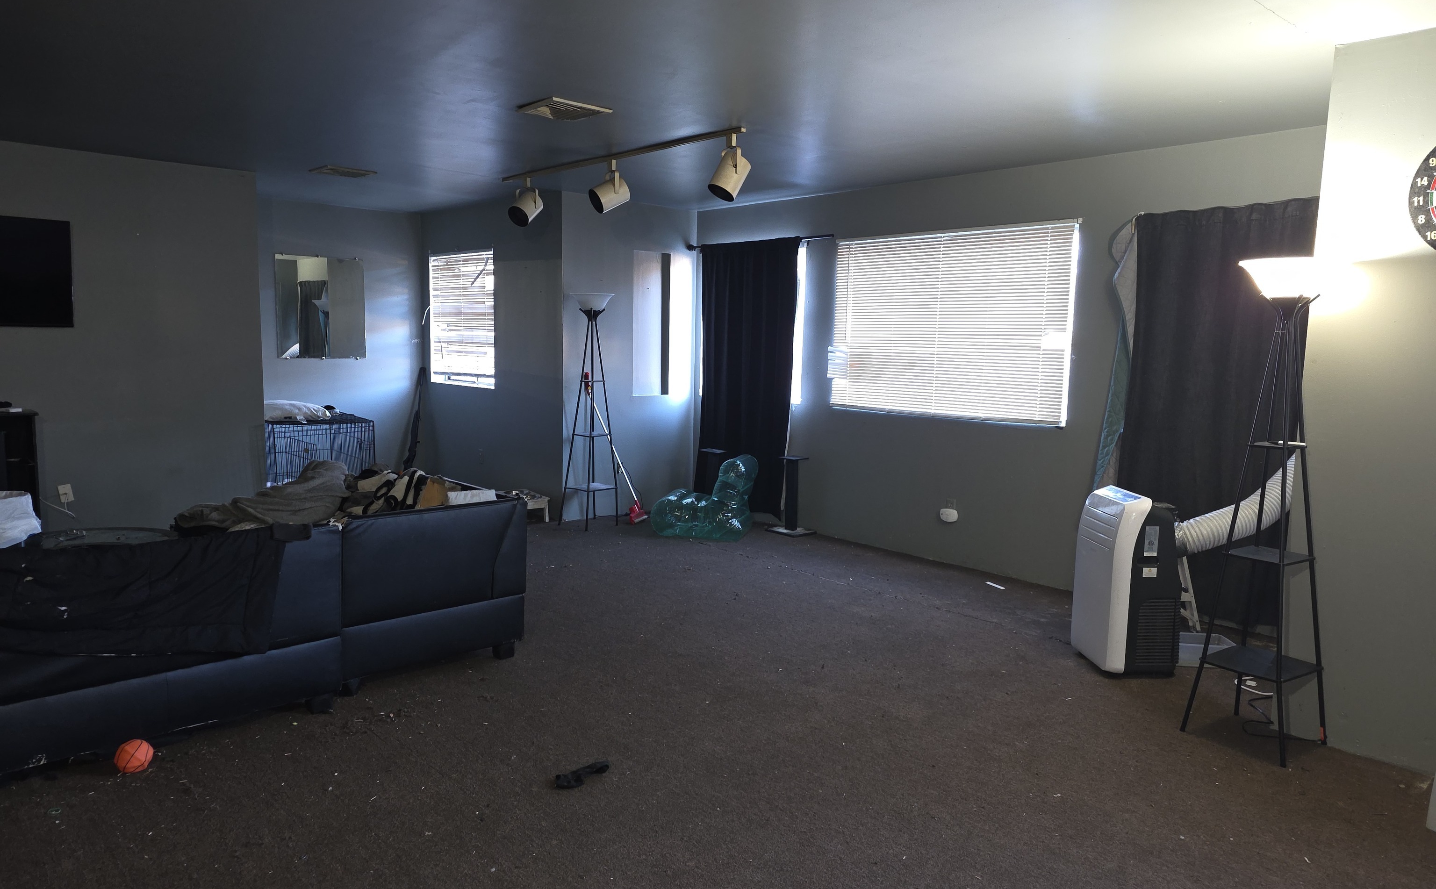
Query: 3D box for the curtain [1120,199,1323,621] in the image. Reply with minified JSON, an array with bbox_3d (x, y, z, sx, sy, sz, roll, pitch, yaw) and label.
[{"bbox_3d":[2.571,-0.158,4.838,0.100,2.070,1.060,-4,8,-42],"label":"curtain"}]

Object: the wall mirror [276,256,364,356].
[{"bbox_3d":[-3.385,-1.167,8.169,0.743,0.859,0.020,-4,8,-42],"label":"wall mirror"}]

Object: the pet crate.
[{"bbox_3d":[-3.333,0.126,7.692,0.740,0.740,1.000,-4,8,-40],"label":"pet crate"}]

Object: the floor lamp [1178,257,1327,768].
[{"bbox_3d":[1.991,0.224,3.413,0.350,1.725,0.350,-3,8,-34],"label":"floor lamp"}]

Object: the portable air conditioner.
[{"bbox_3d":[1.880,0.602,4.329,0.310,0.770,0.415,0,6,-10],"label":"portable air conditioner"}]

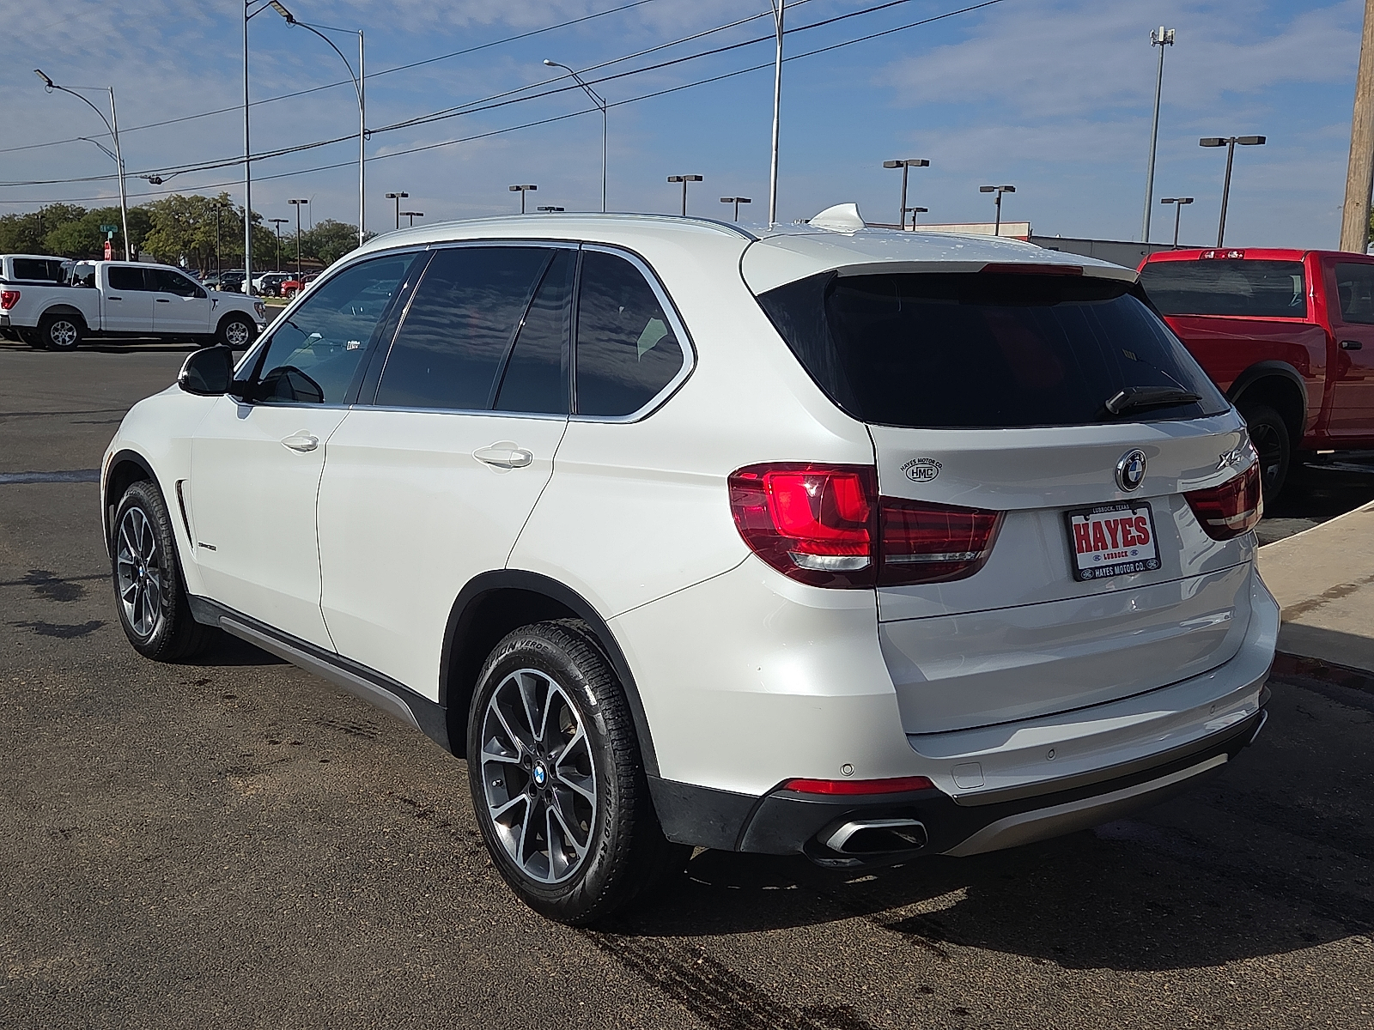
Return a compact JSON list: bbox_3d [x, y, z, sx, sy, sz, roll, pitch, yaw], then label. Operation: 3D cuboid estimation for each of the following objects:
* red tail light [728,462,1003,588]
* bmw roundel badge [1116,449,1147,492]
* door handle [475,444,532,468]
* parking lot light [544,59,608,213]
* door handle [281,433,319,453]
[{"bbox_3d":[0.383,0.003,2.842,0.575,0.262,0.260,-5,11,-39],"label":"red tail light"},{"bbox_3d":[0.989,-0.100,3.093,0.094,0.094,0.020,-5,15,-39],"label":"bmw roundel badge"},{"bbox_3d":[-0.449,-0.143,3.357,0.060,0.055,0.262,-5,11,-39],"label":"door handle"},{"bbox_3d":[-4.374,-11.989,53.755,2.970,10.405,0.360,-5,11,-39],"label":"parking lot light"},{"bbox_3d":[-1.188,-0.225,4.280,0.050,0.055,0.260,-5,11,-39],"label":"door handle"}]

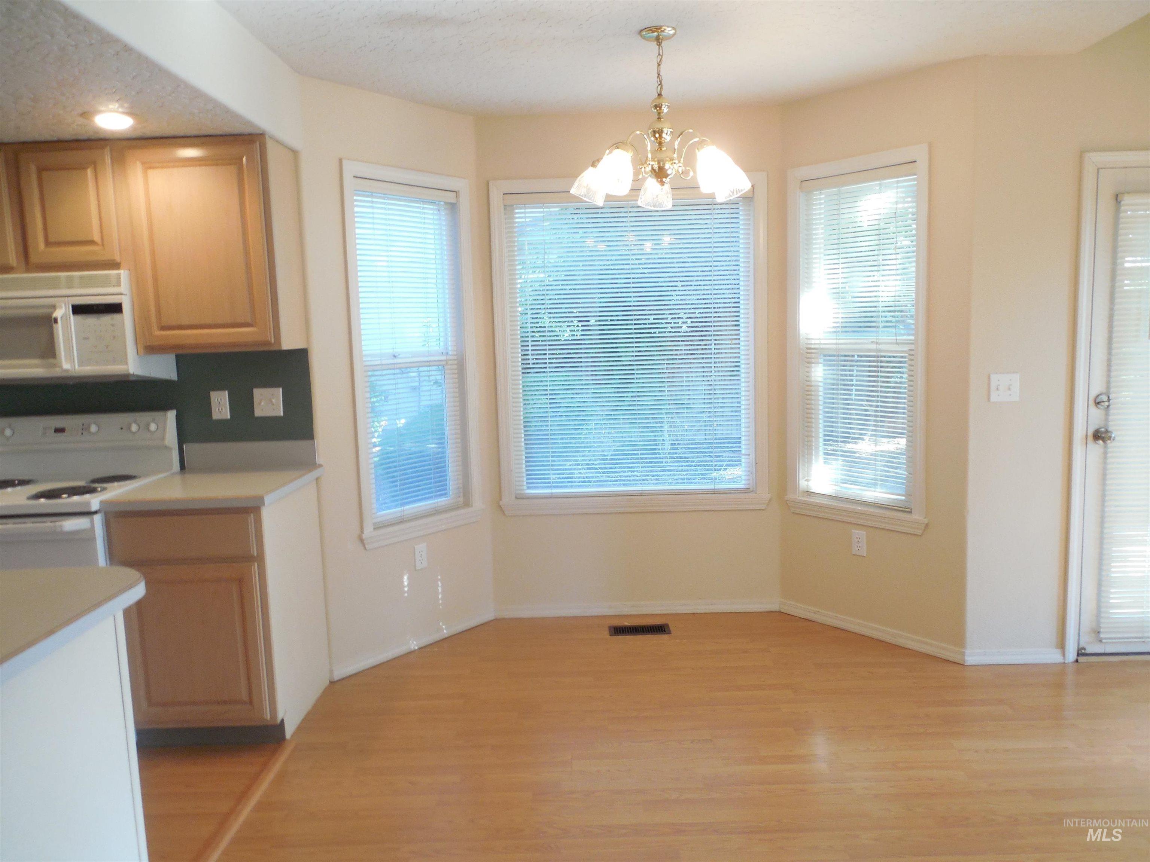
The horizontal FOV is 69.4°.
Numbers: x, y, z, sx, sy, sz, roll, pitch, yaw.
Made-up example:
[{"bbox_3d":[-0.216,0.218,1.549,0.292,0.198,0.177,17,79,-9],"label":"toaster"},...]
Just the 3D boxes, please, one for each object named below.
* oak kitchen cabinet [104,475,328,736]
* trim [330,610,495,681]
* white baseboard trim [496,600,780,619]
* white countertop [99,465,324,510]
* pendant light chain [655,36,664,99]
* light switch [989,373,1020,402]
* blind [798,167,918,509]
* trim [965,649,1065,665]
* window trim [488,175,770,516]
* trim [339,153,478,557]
[{"bbox_3d":[-1.294,0.658,3.132,0.525,0.876,0.603,-2,6,1],"label":"oak kitchen cabinet"},{"bbox_3d":[-0.707,0.972,3.843,0.015,0.064,0.960,4,9,42],"label":"trim"},{"bbox_3d":[0.314,0.913,4.244,1.460,0.072,0.016,-1,6,1],"label":"white baseboard trim"},{"bbox_3d":[-1.331,0.213,3.142,0.570,0.038,0.658,-1,6,1],"label":"white countertop"},{"bbox_3d":[0.302,-1.293,2.951,0.027,0.210,0.027,-1,6,1],"label":"pendant light chain"},{"bbox_3d":[1.756,-0.175,3.386,0.118,0.114,0.014,-1,6,1],"label":"light switch"},{"bbox_3d":[1.274,-0.409,3.768,0.045,1.500,0.585,-7,8,-40],"label":"blind"},{"bbox_3d":[1.837,0.944,3.459,0.418,0.064,0.015,-2,6,1],"label":"trim"},{"bbox_3d":[0.278,-0.401,4.042,1.340,1.626,0.075,-2,6,1],"label":"window trim"},{"bbox_3d":[-0.714,-0.339,3.792,0.050,1.654,0.692,4,8,40],"label":"trim"}]

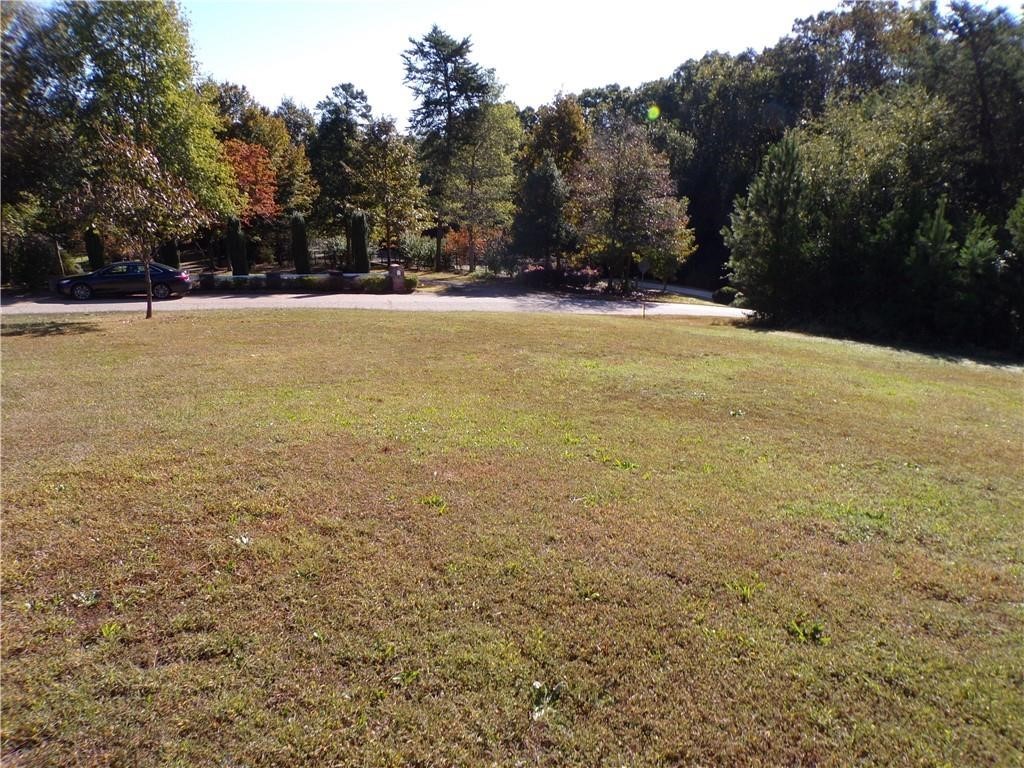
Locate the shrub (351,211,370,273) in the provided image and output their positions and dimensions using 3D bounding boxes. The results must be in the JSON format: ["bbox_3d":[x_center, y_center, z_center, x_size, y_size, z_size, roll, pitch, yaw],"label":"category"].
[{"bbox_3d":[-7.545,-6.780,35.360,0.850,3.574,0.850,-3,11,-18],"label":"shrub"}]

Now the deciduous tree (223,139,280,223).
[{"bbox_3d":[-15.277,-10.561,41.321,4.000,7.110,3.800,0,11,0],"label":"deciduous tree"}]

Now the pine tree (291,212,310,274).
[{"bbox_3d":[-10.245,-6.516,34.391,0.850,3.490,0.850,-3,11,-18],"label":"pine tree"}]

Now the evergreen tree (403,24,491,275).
[{"bbox_3d":[-4.207,-15.400,47.040,6.000,15.695,5.600,0,10,0],"label":"evergreen tree"}]

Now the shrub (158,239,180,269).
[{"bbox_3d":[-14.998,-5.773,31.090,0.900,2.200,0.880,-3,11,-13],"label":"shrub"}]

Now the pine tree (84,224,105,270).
[{"bbox_3d":[-18.498,-5.663,31.495,0.850,3.016,0.850,-3,11,-18],"label":"pine tree"}]

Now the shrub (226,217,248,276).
[{"bbox_3d":[-12.252,-6.149,31.747,0.880,2.660,0.850,-3,11,-13],"label":"shrub"}]

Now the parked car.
[{"bbox_3d":[-15.670,-4.233,28.874,4.850,1.450,1.840,-3,11,-19],"label":"parked car"}]

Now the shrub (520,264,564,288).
[{"bbox_3d":[1.541,-5.629,37.086,2.400,1.208,1.900,0,10,0],"label":"shrub"}]

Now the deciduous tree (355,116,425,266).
[{"bbox_3d":[-6.631,-10.345,38.749,3.800,7.870,3.700,0,11,0],"label":"deciduous tree"}]

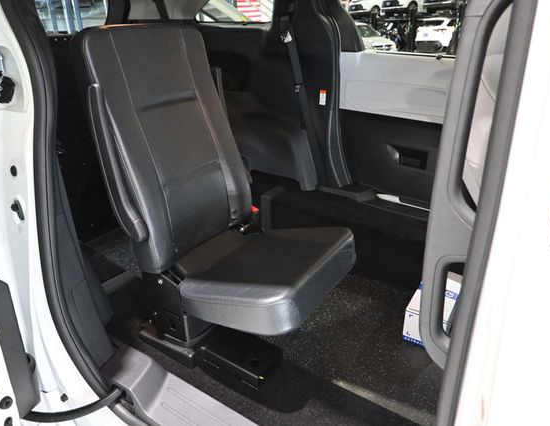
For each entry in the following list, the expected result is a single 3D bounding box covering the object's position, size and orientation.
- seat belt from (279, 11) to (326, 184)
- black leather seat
[{"bbox_3d":[0.132,-0.537,2.074,0.215,0.820,0.120,16,29,29],"label":"seat belt"},{"bbox_3d":[-0.129,-0.188,1.378,0.805,0.745,0.565,16,29,29],"label":"black leather seat"}]

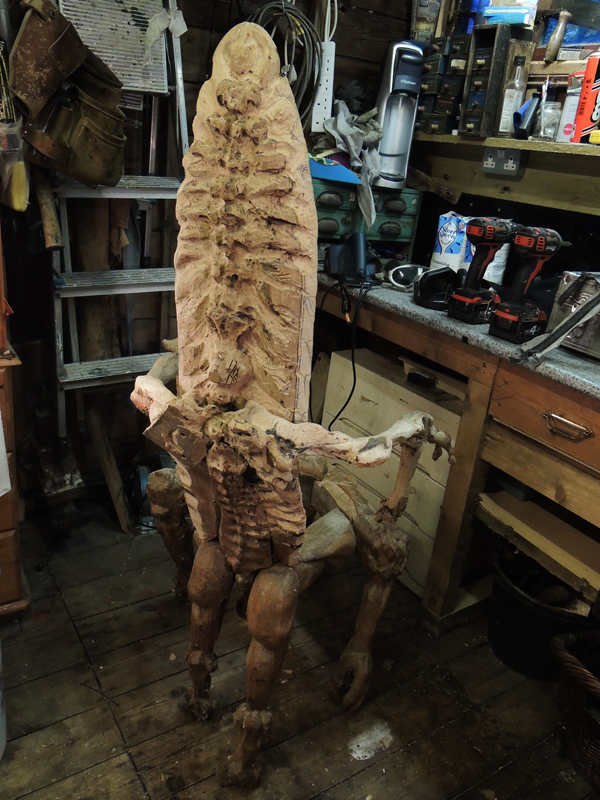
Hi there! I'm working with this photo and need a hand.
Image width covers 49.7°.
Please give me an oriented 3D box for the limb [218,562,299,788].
[{"bbox_3d":[-0.070,0.484,1.165,0.112,0.475,0.115,5,22,-1],"label":"limb"}]

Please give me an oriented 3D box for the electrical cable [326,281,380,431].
[{"bbox_3d":[0.161,-0.109,1.728,0.100,0.420,0.125,-8,26,-31],"label":"electrical cable"}]

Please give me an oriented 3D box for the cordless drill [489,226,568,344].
[{"bbox_3d":[0.524,-0.252,1.404,0.165,0.237,0.080,-8,26,-31],"label":"cordless drill"}]

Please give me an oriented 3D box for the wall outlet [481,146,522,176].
[{"bbox_3d":[0.612,-0.711,1.922,0.045,0.082,0.138,-8,26,-31],"label":"wall outlet"}]

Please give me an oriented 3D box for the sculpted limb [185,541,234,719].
[{"bbox_3d":[-0.180,0.449,1.308,0.092,0.410,0.105,3,22,-7],"label":"sculpted limb"}]

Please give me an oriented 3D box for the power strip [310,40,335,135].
[{"bbox_3d":[0.064,-0.980,2.023,0.060,0.252,0.038,-8,26,-31],"label":"power strip"}]

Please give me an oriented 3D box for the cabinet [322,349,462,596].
[{"bbox_3d":[0.370,0.175,1.936,0.380,0.550,0.545,-9,26,-33],"label":"cabinet"}]

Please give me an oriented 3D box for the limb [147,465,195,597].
[{"bbox_3d":[-0.330,0.329,1.642,0.110,0.355,0.110,1,22,-11],"label":"limb"}]

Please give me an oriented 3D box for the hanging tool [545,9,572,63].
[{"bbox_3d":[0.674,-0.953,1.699,0.035,0.130,0.035,-8,35,-31],"label":"hanging tool"}]

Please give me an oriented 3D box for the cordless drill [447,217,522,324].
[{"bbox_3d":[0.459,-0.307,1.526,0.185,0.237,0.080,-8,26,-31],"label":"cordless drill"}]

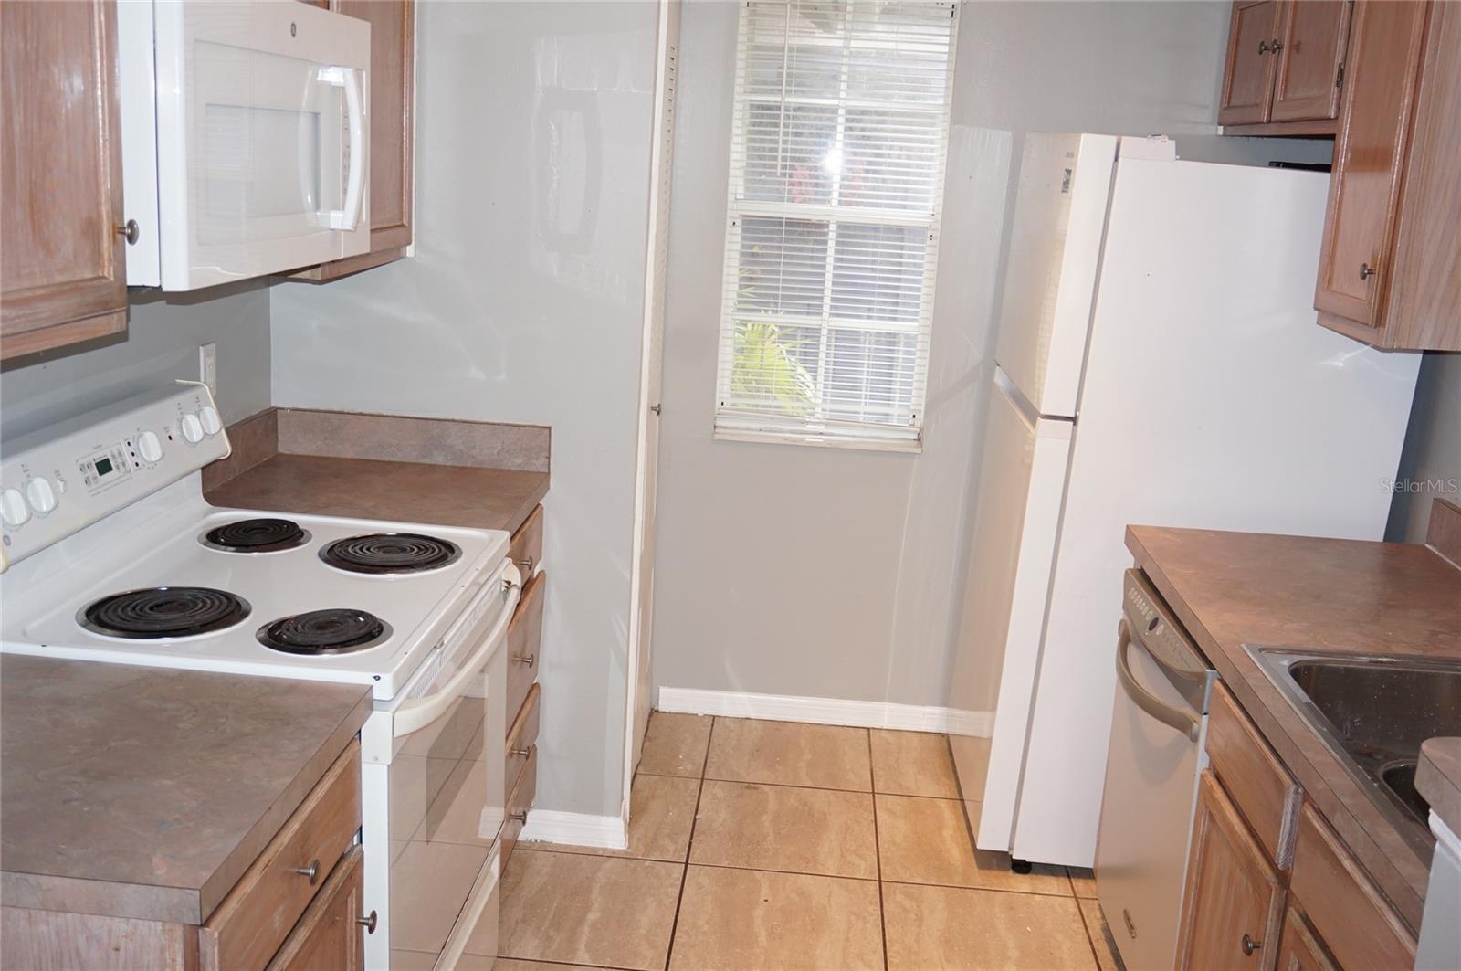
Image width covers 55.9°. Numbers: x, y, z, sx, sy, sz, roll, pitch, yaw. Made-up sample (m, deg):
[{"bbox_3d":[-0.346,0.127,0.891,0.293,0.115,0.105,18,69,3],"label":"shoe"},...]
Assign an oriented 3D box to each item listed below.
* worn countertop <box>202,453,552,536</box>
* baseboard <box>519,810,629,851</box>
[{"bbox_3d":[-0.741,0.025,2.888,0.635,0.040,0.502,4,14,3],"label":"worn countertop"},{"bbox_3d":[-0.387,0.822,3.313,0.286,0.080,0.016,4,14,3],"label":"baseboard"}]

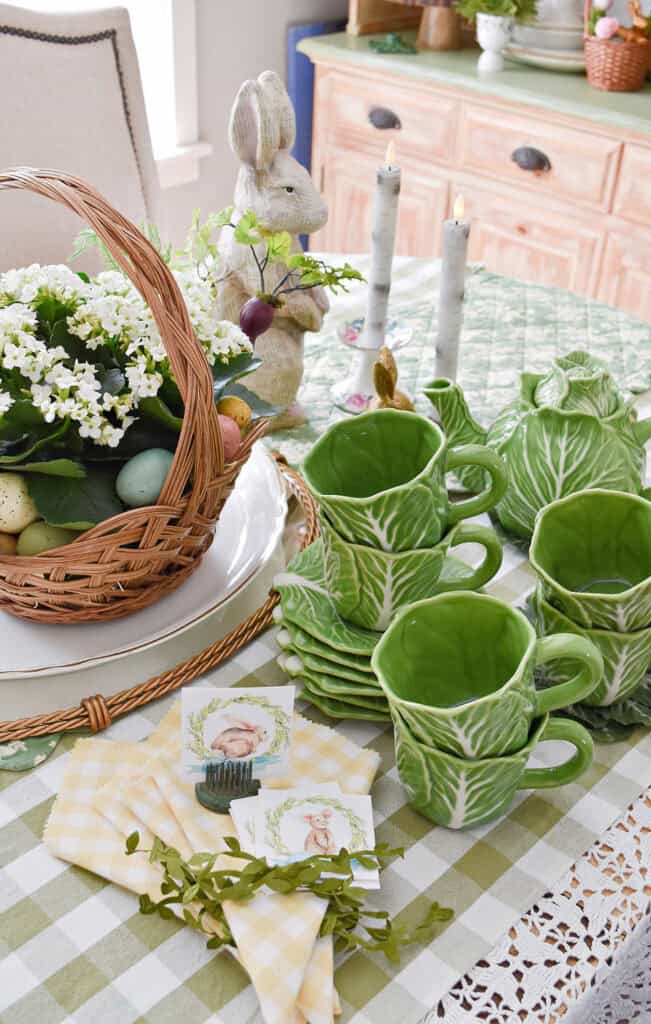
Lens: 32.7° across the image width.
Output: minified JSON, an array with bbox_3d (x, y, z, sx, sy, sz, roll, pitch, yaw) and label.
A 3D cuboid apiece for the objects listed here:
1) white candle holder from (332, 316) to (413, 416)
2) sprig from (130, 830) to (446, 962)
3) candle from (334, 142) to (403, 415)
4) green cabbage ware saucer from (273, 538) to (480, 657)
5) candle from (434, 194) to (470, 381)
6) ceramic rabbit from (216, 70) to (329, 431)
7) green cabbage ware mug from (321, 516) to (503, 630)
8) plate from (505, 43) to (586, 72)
[{"bbox_3d":[0.049,-0.151,1.147,0.080,0.070,0.080,3,31,0],"label":"white candle holder"},{"bbox_3d":[-0.022,0.201,0.595,0.180,0.035,0.073,4,31,2],"label":"sprig"},{"bbox_3d":[0.052,-0.232,1.098,0.075,0.260,0.075,3,31,0],"label":"candle"},{"bbox_3d":[0.035,0.060,0.755,0.142,0.026,0.140,2,31,-1],"label":"green cabbage ware saucer"},{"bbox_3d":[0.110,-0.180,0.974,0.023,0.201,0.023,3,31,0],"label":"candle"},{"bbox_3d":[-0.049,-0.241,1.041,0.113,0.326,0.097,8,32,9],"label":"ceramic rabbit"},{"bbox_3d":[0.055,0.032,0.735,0.125,0.070,0.094,3,31,0],"label":"green cabbage ware mug"},{"bbox_3d":[0.467,-0.852,2.080,0.270,0.026,0.270,3,31,0],"label":"plate"}]

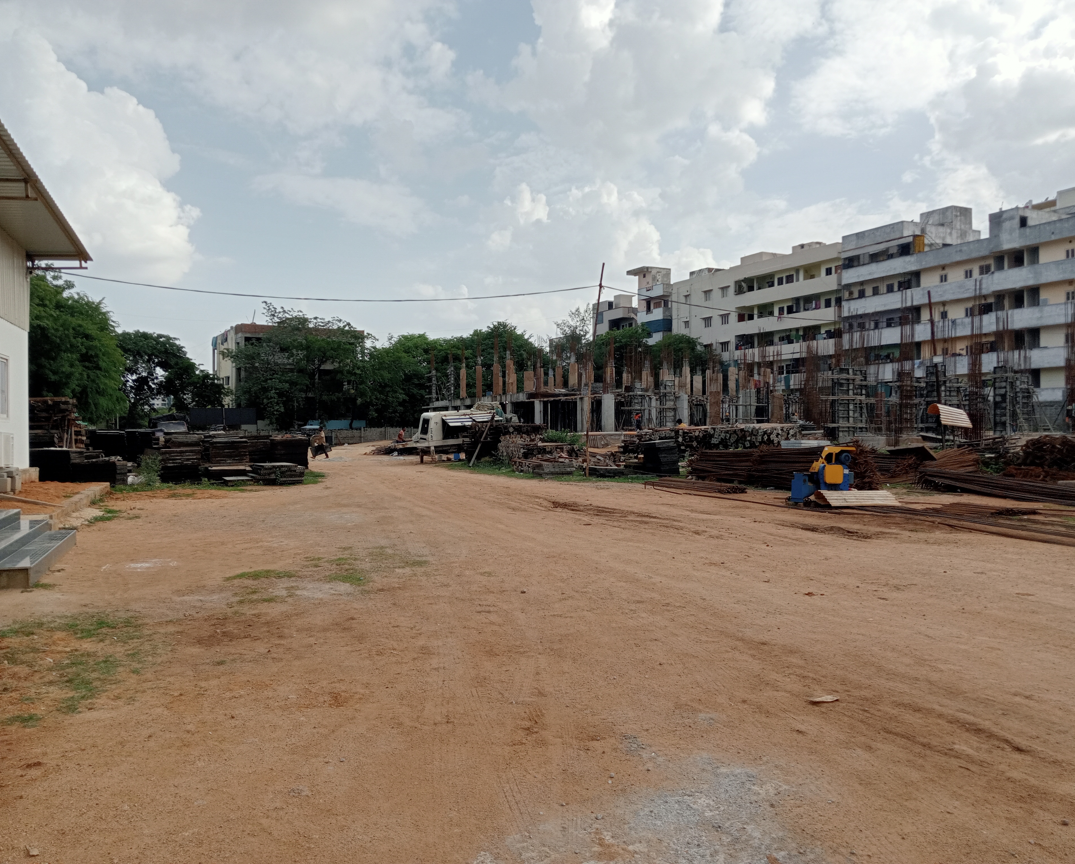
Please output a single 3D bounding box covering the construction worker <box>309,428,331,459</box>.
[{"bbox_3d":[-10.896,0.563,46.500,0.850,1.620,0.600,0,0,-6],"label":"construction worker"}]

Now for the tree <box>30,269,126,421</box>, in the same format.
[{"bbox_3d":[-24.741,-3.505,48.000,8.000,9.700,8.000,0,0,0],"label":"tree"}]

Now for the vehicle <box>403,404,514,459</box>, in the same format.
[{"bbox_3d":[-3.400,0.034,41.000,4.800,2.400,1.900,0,0,-18],"label":"vehicle"}]

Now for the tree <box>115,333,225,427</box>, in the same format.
[{"bbox_3d":[-27.575,-3.183,70.000,8.000,8.820,7.500,0,0,0],"label":"tree"}]

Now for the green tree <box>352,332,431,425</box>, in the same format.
[{"bbox_3d":[-13.238,-3.954,85.000,7.000,10.210,7.000,0,0,0],"label":"green tree"}]

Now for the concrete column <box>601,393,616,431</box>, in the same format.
[{"bbox_3d":[4.571,-1.134,60.000,0.720,2.650,0.450,0,0,-20],"label":"concrete column"}]

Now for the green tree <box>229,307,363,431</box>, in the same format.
[{"bbox_3d":[-21.790,-5.194,84.000,12.200,12.700,11.000,0,0,0],"label":"green tree"}]

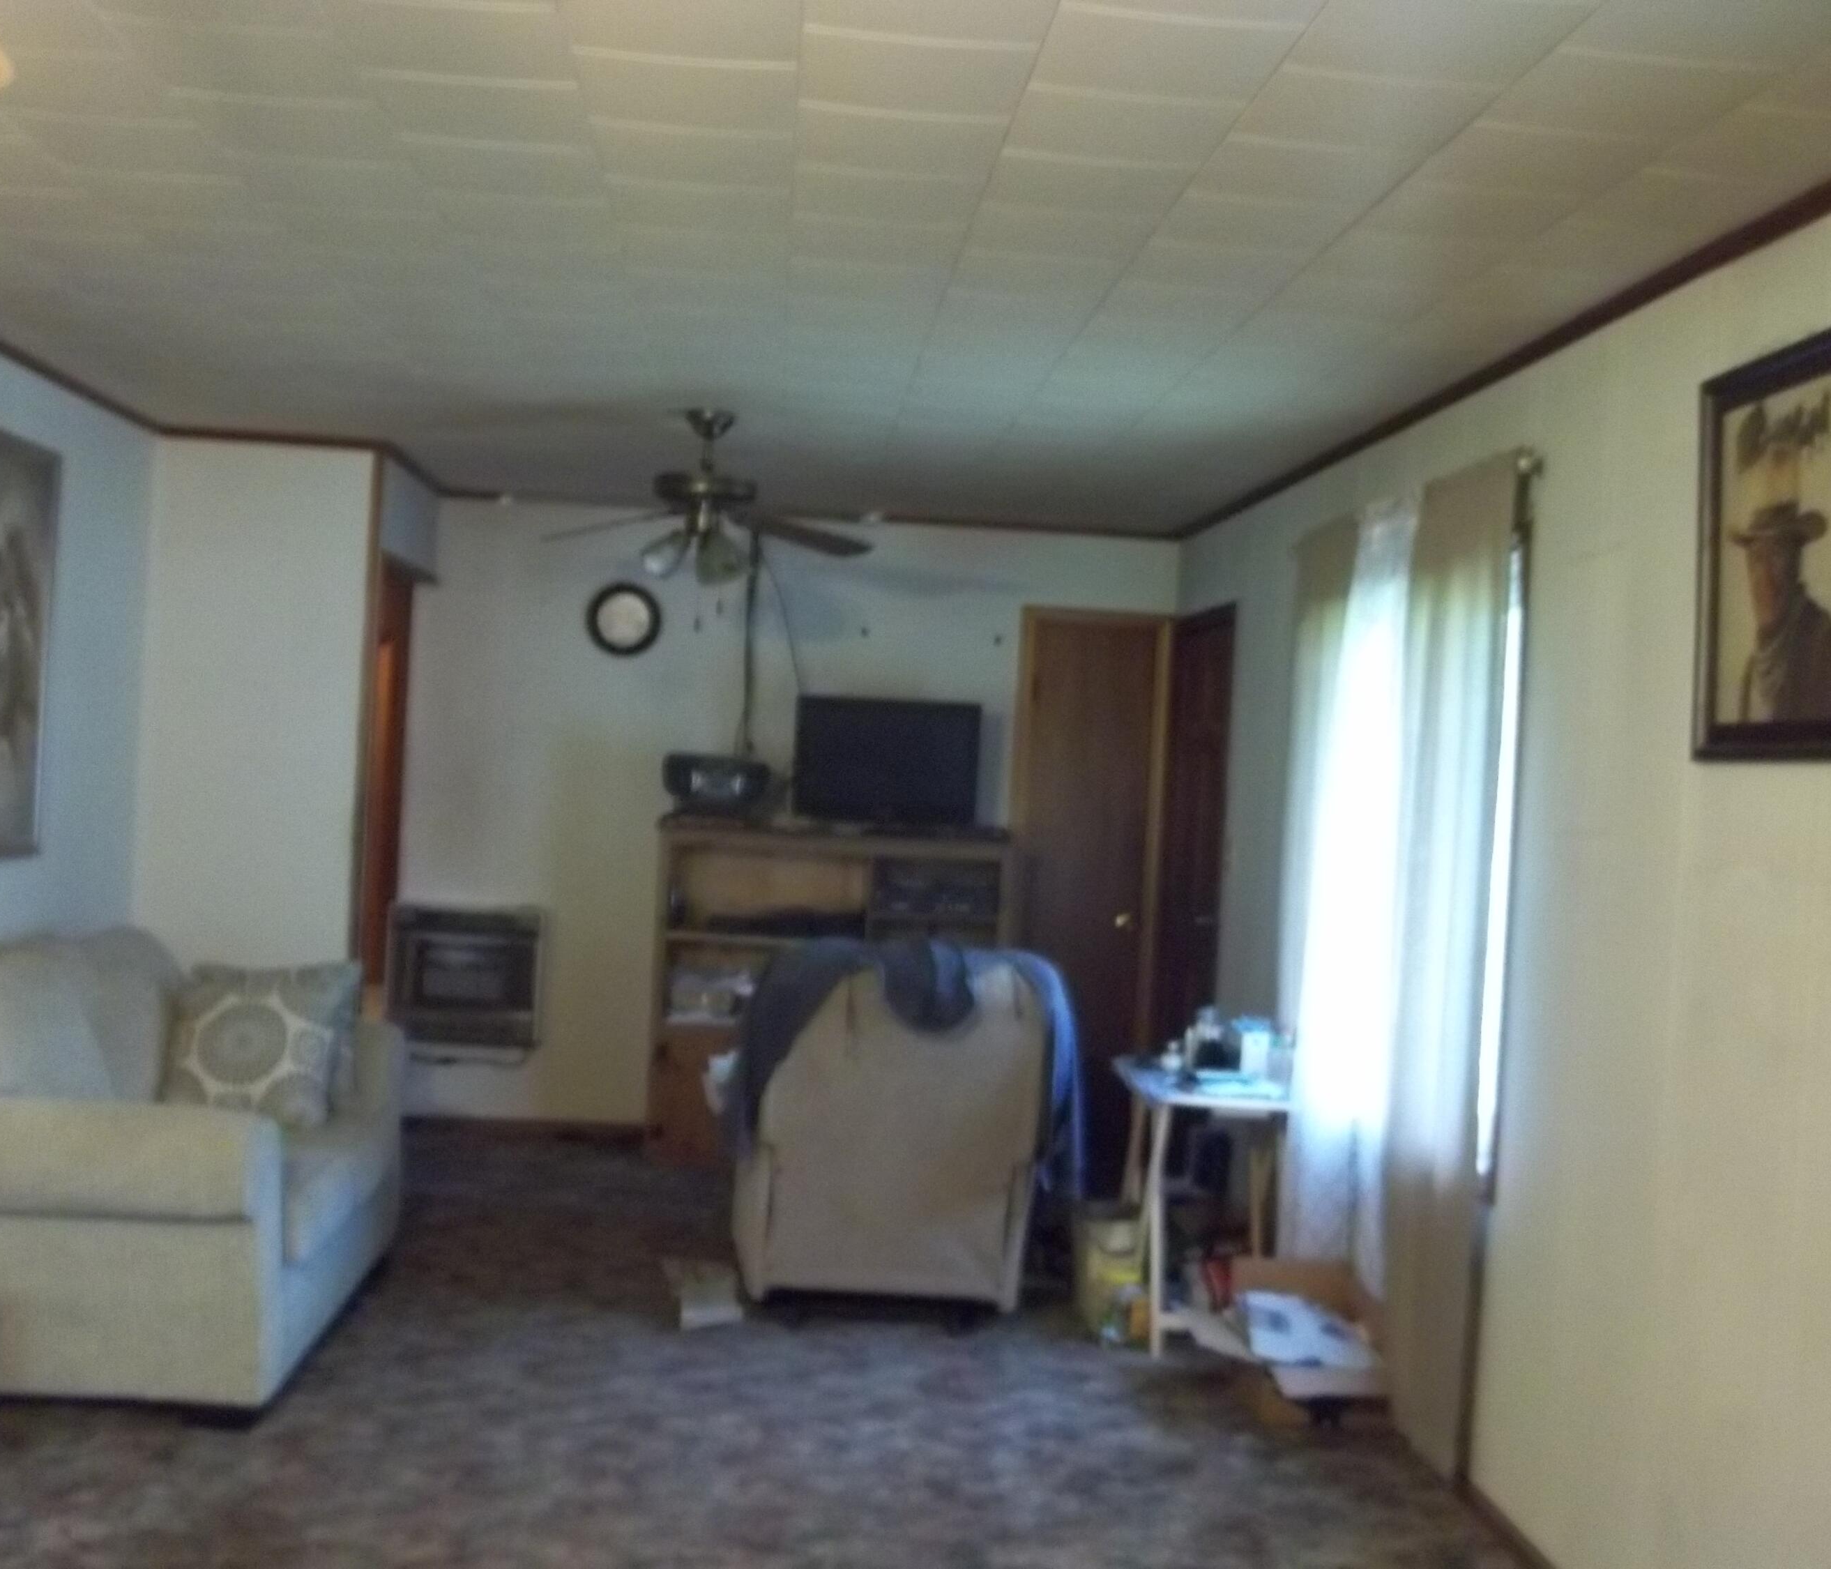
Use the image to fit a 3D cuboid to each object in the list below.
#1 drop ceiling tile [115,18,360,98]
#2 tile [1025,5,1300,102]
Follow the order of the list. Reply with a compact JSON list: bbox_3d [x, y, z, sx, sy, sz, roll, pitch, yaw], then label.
[{"bbox_3d":[-0.953,-1.034,2.836,0.307,0.020,0.303,3,1,-4],"label":"drop ceiling tile"},{"bbox_3d":[0.313,-0.939,2.565,0.305,0.020,0.305,3,1,-4],"label":"tile"}]

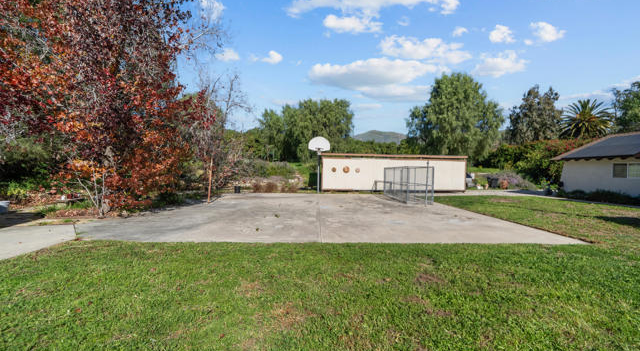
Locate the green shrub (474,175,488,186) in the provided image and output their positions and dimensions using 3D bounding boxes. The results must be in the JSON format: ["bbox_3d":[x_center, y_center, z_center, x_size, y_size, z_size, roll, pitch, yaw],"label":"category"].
[{"bbox_3d":[15.500,0.520,23.900,1.150,1.150,1.100,1,1,0],"label":"green shrub"}]

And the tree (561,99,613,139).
[{"bbox_3d":[40.700,-5.100,38.000,5.600,13.200,5.600,1,1,0],"label":"tree"}]

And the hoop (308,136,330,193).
[{"bbox_3d":[-0.040,-0.700,17.100,1.450,3.850,1.200,1,1,0],"label":"hoop"}]

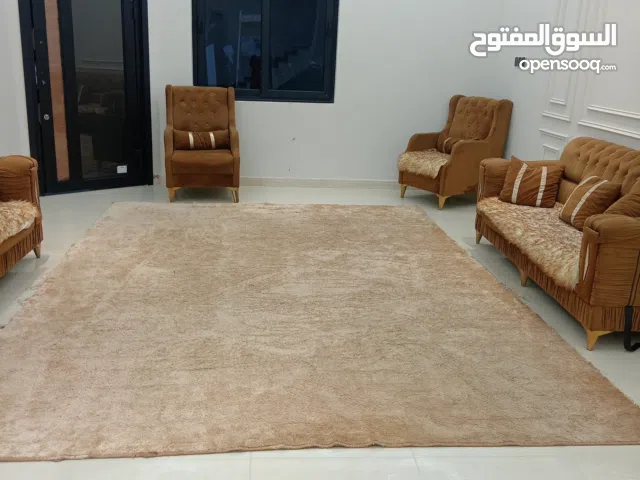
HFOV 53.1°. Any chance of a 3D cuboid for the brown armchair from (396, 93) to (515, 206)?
[{"bbox_3d":[1.370,-0.922,6.612,0.830,1.055,0.710,-8,19,-32],"label":"brown armchair"}]

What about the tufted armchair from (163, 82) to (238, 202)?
[{"bbox_3d":[-1.175,-0.974,6.407,0.710,1.055,0.830,-1,17,-12],"label":"tufted armchair"}]

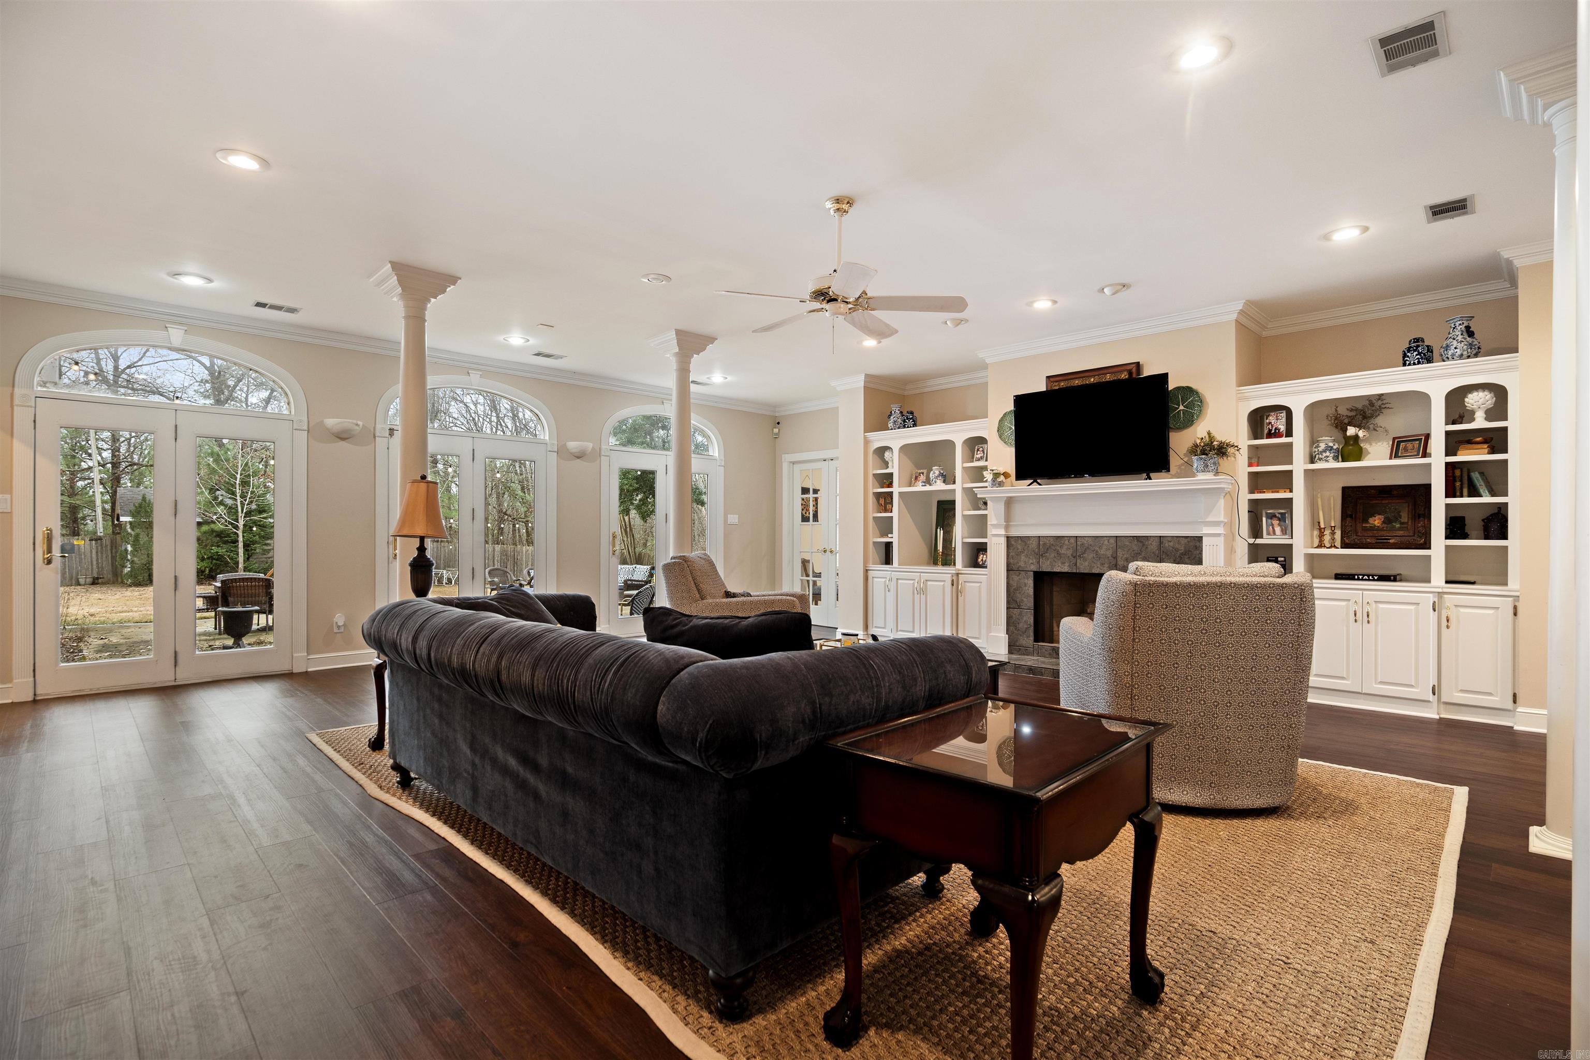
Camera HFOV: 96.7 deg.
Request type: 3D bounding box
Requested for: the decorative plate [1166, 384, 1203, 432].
[{"bbox_3d":[2.914,-0.918,5.351,0.330,0.330,0.040,0,0,45],"label":"decorative plate"}]

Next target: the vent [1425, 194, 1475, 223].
[{"bbox_3d":[3.345,-1.628,3.605,0.185,0.020,0.290,0,0,45],"label":"vent"}]

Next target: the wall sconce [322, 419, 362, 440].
[{"bbox_3d":[-3.747,-0.823,5.879,0.290,0.160,0.140,0,0,-44],"label":"wall sconce"}]

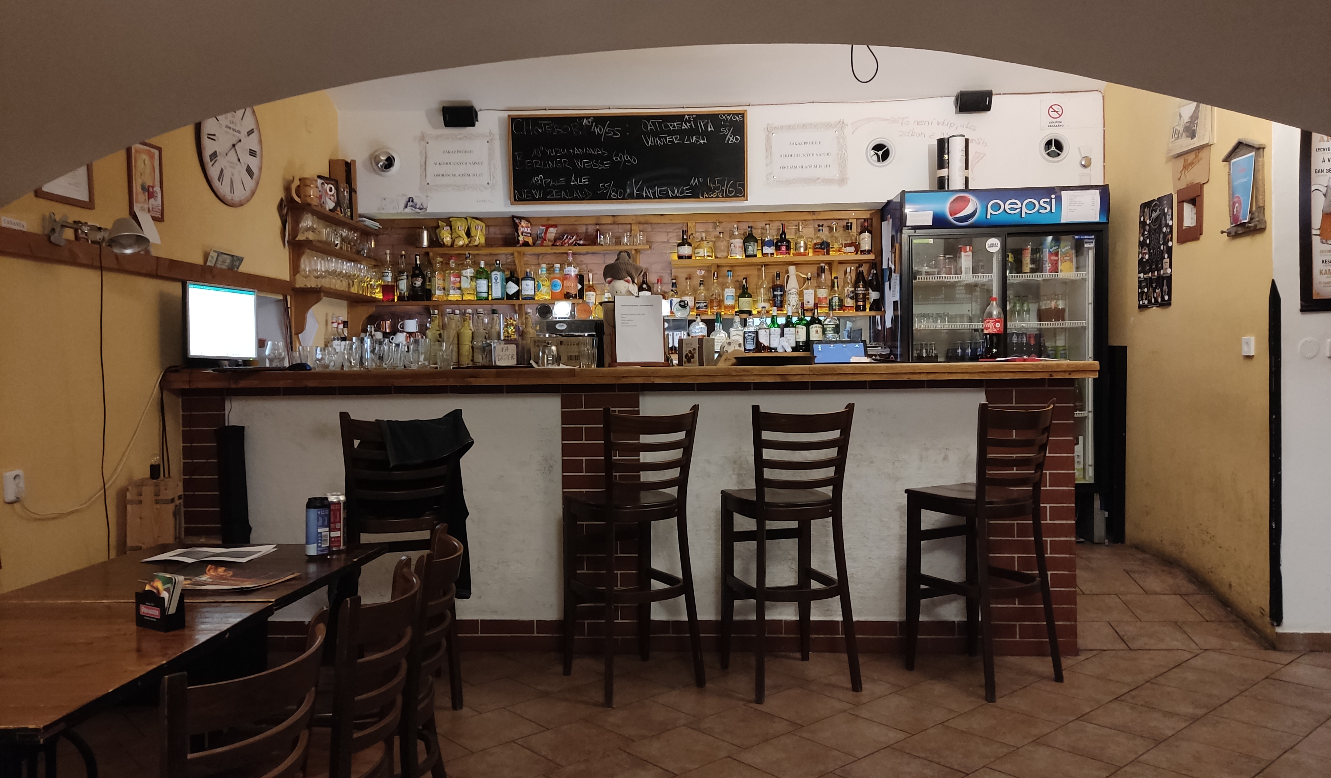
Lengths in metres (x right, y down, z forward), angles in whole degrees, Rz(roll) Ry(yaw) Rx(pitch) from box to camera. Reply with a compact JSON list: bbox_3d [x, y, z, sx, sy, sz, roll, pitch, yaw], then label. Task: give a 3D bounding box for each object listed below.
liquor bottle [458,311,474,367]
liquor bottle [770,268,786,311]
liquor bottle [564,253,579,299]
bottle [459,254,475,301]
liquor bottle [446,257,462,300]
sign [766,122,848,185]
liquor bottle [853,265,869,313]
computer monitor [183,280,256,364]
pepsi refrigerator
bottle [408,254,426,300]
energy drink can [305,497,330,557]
[{"bbox_3d":[-0.970,-0.249,4.680,0.069,0.268,0.069,-1,1,3],"label":"liquor bottle"},{"bbox_3d":[0.704,-0.615,6.015,0.085,0.255,0.080,-1,1,2],"label":"liquor bottle"},{"bbox_3d":[-0.596,-0.716,6.074,0.086,0.290,0.086,-1,1,2],"label":"liquor bottle"},{"bbox_3d":[-1.256,-0.709,6.093,0.086,0.295,0.086,-1,1,2],"label":"bottle"},{"bbox_3d":[-1.419,-0.743,6.480,0.088,0.301,0.088,-1,1,3],"label":"liquor bottle"},{"bbox_3d":[0.918,-1.526,6.235,0.530,0.412,0.015,-1,1,3],"label":"sign"},{"bbox_3d":[1.290,-0.667,6.339,0.081,0.312,0.081,-1,1,3],"label":"liquor bottle"},{"bbox_3d":[-2.124,-0.299,4.617,0.160,0.390,0.450,0,1,17],"label":"computer monitor"},{"bbox_3d":[1.938,-0.150,5.768,1.180,1.975,0.700,-1,1,4],"label":"pepsi refrigerator"},{"bbox_3d":[-1.667,-0.752,6.493,0.091,0.318,0.091,-1,1,3],"label":"bottle"},{"bbox_3d":[-0.989,0.393,2.734,0.066,0.168,0.066,-1,1,0],"label":"energy drink can"}]

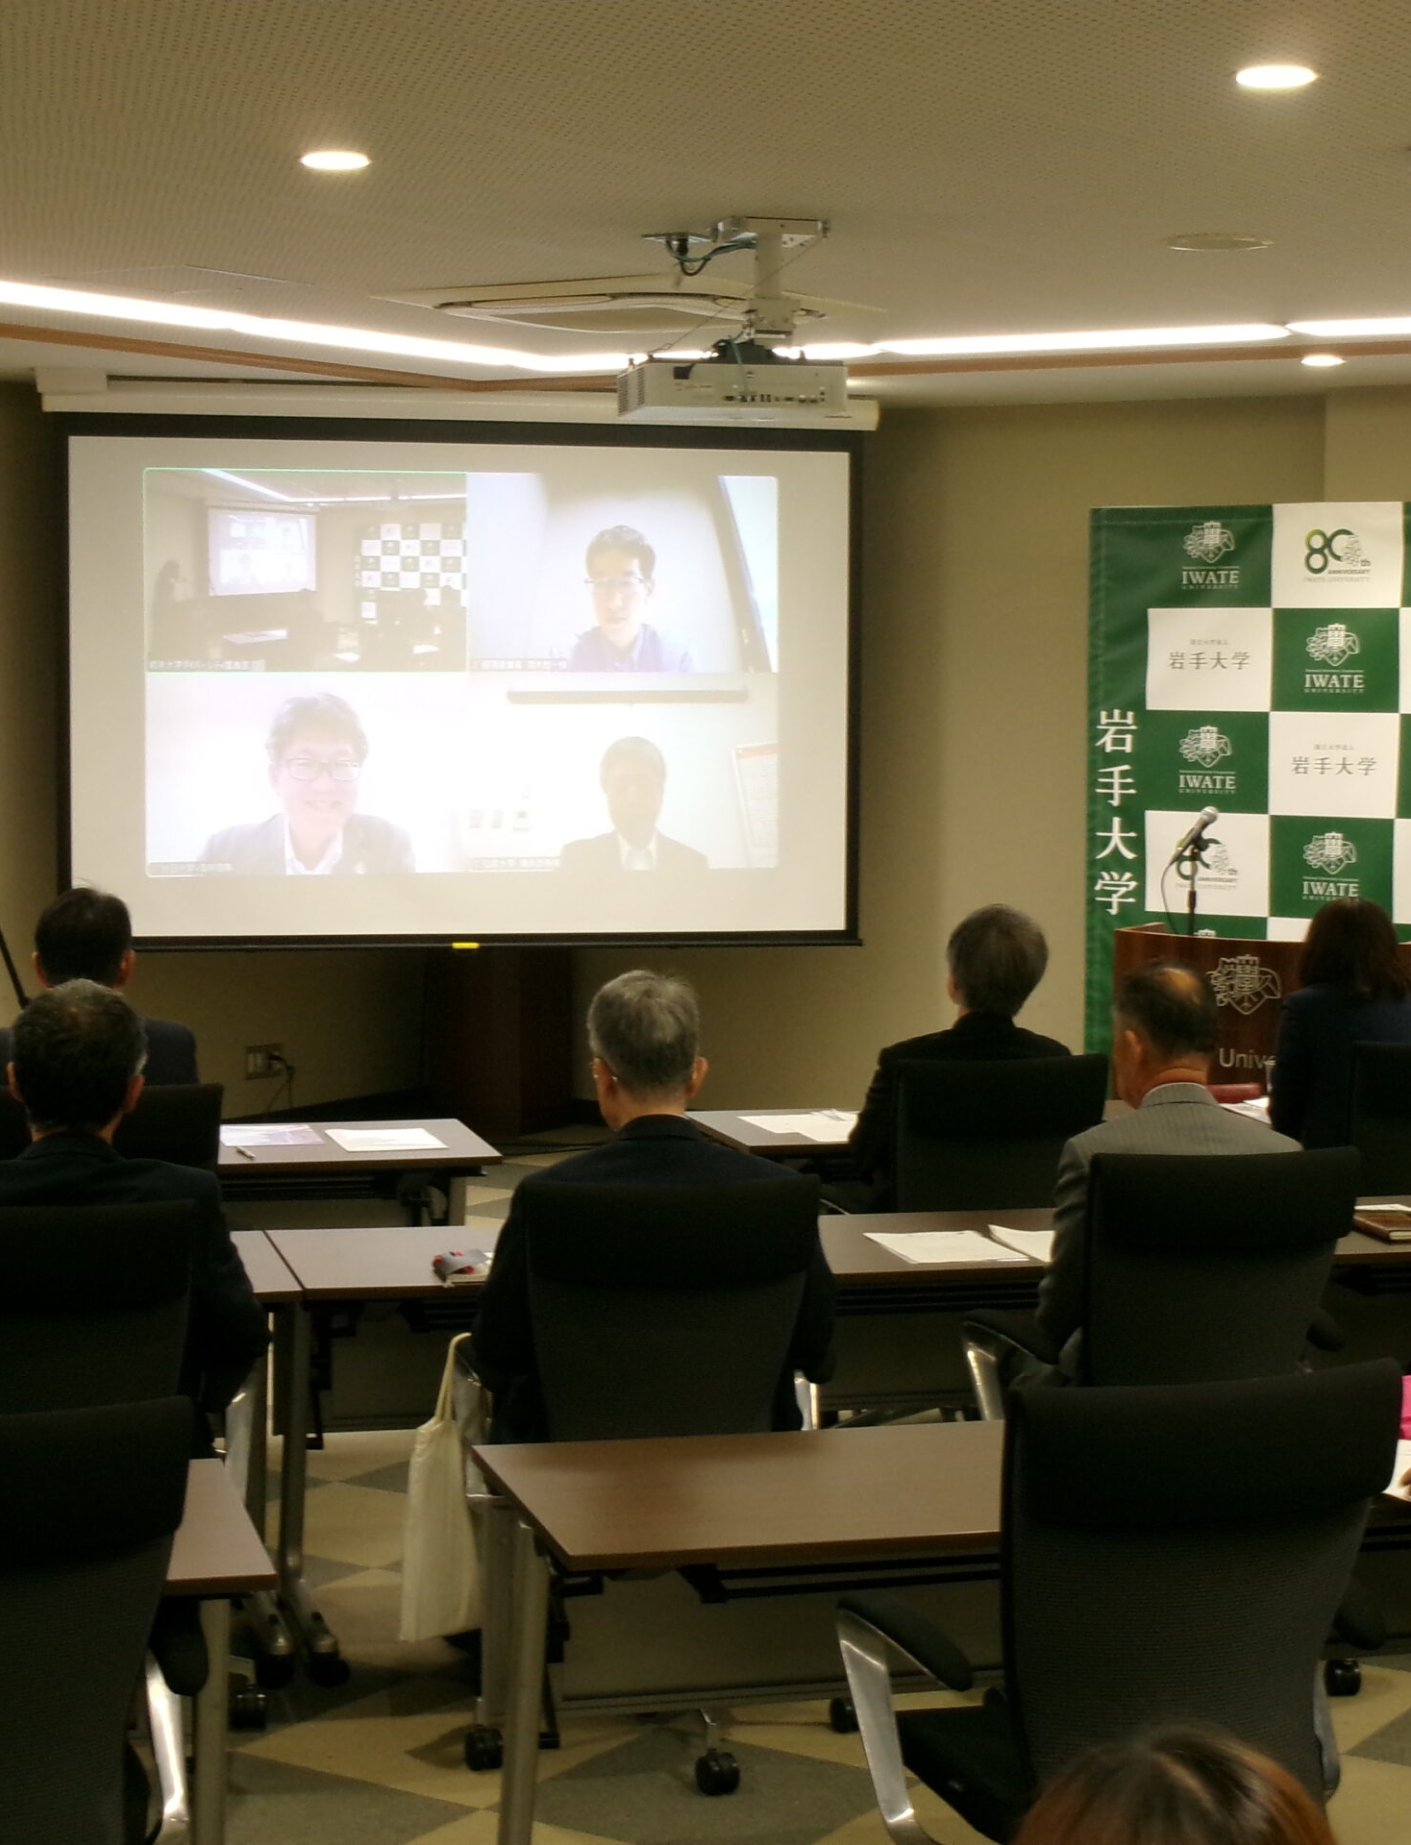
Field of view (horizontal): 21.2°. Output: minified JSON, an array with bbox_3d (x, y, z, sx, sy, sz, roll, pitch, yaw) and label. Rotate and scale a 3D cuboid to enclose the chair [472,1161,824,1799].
[{"bbox_3d":[-0.087,0.861,6.196,0.660,0.980,0.660,0,5,-7],"label":"chair"}]

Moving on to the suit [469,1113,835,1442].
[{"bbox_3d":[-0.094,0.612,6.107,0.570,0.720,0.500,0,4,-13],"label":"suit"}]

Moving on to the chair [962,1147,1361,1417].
[{"bbox_3d":[0.783,0.840,6.495,0.660,0.980,0.660,-1,6,-16],"label":"chair"}]

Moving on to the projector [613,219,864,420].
[{"bbox_3d":[0.101,-1.259,7.910,0.460,0.410,0.380,0,4,-13],"label":"projector"}]

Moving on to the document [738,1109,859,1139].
[{"bbox_3d":[0.261,0.460,8.579,0.300,0.010,0.400,0,4,-13],"label":"document"}]

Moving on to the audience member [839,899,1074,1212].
[{"bbox_3d":[0.524,0.574,8.037,0.540,1.280,0.750,-1,4,-14],"label":"audience member"}]

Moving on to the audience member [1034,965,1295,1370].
[{"bbox_3d":[0.740,0.686,6.581,0.540,1.270,0.750,-1,5,-15],"label":"audience member"}]

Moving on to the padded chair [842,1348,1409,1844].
[{"bbox_3d":[0.502,0.997,4.772,0.660,0.980,0.660,-1,6,-17],"label":"padded chair"}]

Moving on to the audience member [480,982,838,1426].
[{"bbox_3d":[-0.126,0.693,6.255,0.570,1.300,0.750,0,4,-13],"label":"audience member"}]

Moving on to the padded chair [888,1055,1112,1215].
[{"bbox_3d":[0.499,0.734,7.930,0.620,0.970,0.650,-1,4,-15],"label":"padded chair"}]

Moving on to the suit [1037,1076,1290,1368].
[{"bbox_3d":[0.781,0.563,6.449,0.520,0.660,0.500,-1,5,-15],"label":"suit"}]

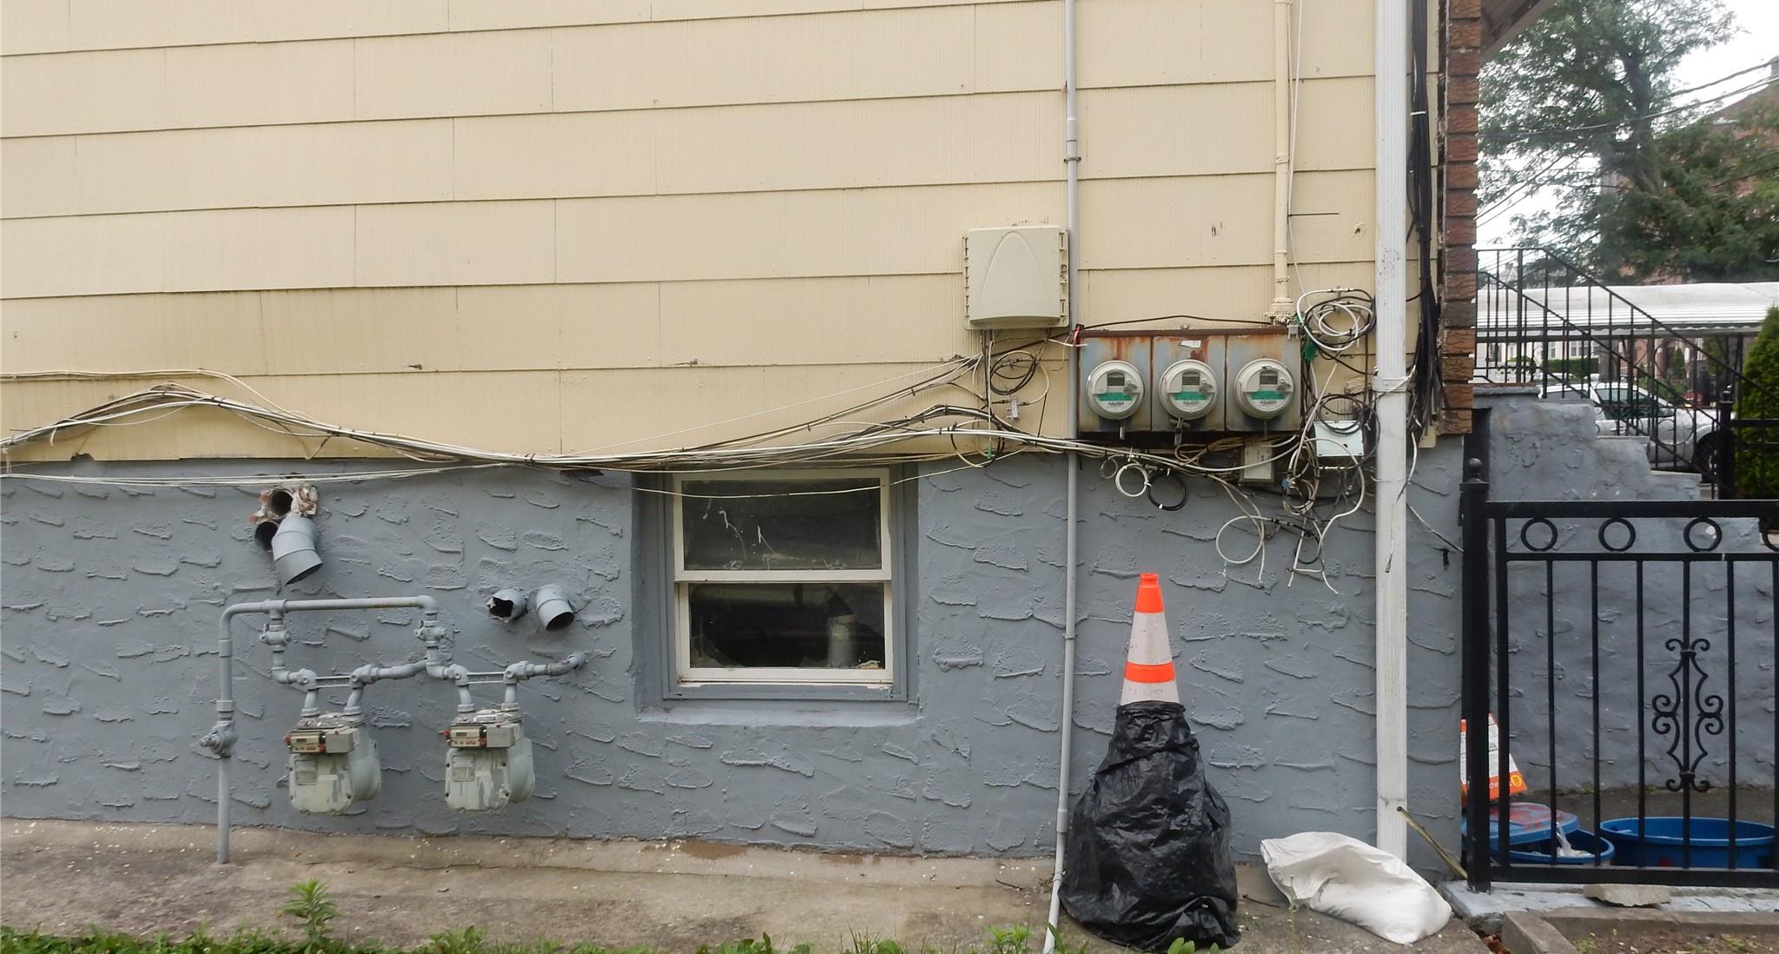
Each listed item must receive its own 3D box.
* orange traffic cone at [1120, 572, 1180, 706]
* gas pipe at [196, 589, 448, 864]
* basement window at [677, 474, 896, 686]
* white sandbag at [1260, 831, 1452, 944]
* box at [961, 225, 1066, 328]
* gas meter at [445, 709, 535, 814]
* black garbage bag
[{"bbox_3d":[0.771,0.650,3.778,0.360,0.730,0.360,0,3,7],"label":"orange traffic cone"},{"bbox_3d":[-1.876,0.849,4.310,0.790,0.890,0.120,0,3,7],"label":"gas pipe"},{"bbox_3d":[-0.365,0.347,4.435,0.765,0.745,0.100,0,3,7],"label":"basement window"},{"bbox_3d":[1.348,1.177,3.729,0.540,0.200,0.330,1,3,35],"label":"white sandbag"},{"bbox_3d":[0.405,-0.637,4.112,0.320,0.325,0.110,0,3,7],"label":"box"},{"bbox_3d":[-1.327,0.938,4.264,0.235,0.320,0.220,-1,3,4],"label":"gas meter"},{"bbox_3d":[0.749,0.976,3.746,0.490,0.610,0.490,0,3,7],"label":"black garbage bag"}]

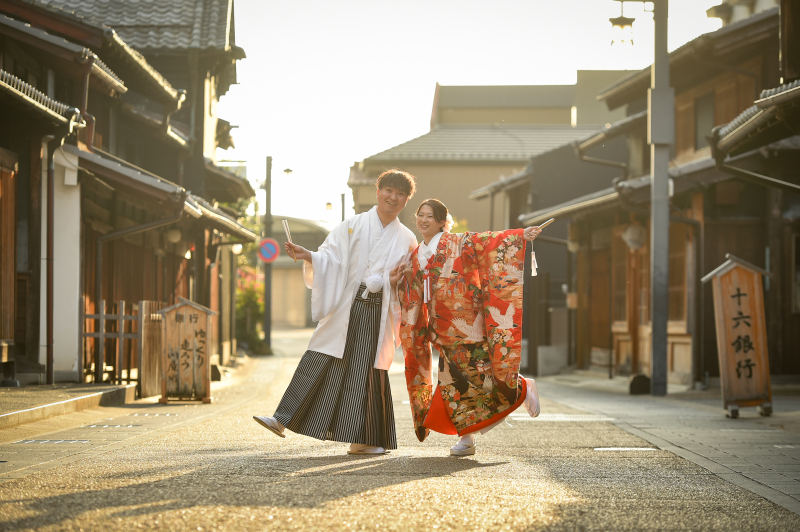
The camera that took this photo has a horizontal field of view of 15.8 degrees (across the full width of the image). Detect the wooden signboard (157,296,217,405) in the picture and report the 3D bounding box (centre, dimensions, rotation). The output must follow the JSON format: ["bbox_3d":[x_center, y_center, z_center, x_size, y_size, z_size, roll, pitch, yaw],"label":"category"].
[{"bbox_3d":[-2.010,0.794,27.300,0.560,1.010,0.290,0,-1,-2],"label":"wooden signboard"}]

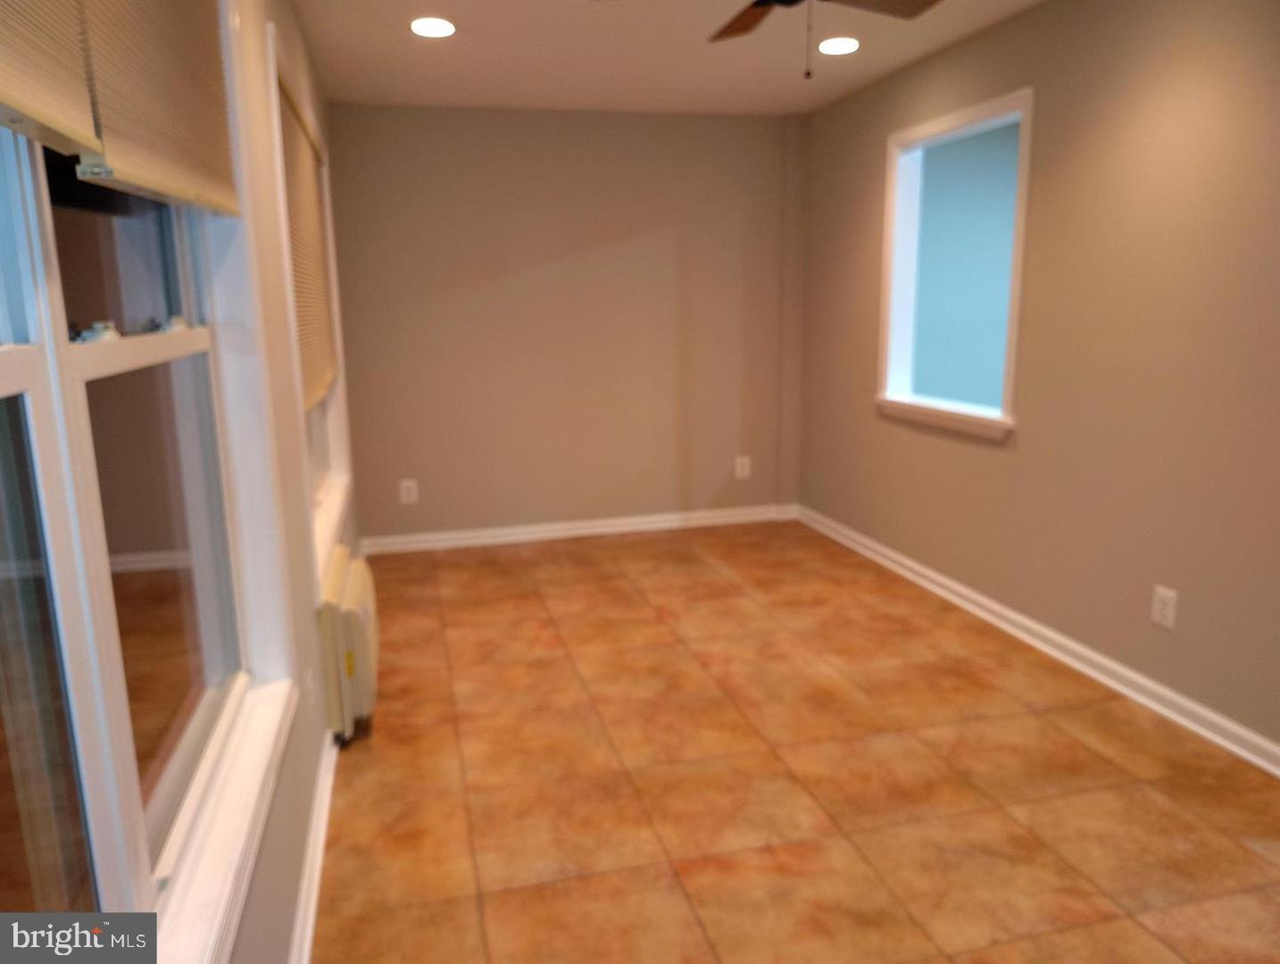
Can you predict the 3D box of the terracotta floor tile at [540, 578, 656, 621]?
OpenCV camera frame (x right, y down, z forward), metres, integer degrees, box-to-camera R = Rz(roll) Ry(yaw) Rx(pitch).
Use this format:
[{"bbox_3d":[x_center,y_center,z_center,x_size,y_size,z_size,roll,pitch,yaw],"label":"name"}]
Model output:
[{"bbox_3d":[-0.220,0.540,4.160,0.455,0.010,0.455,-3,11,-14],"label":"terracotta floor tile"}]

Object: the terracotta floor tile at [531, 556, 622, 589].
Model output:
[{"bbox_3d":[-0.335,0.458,4.595,0.455,0.010,0.455,-3,11,-14],"label":"terracotta floor tile"}]

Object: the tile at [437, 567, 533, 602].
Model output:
[{"bbox_3d":[-0.762,0.490,4.435,0.453,0.012,0.453,-4,11,-14],"label":"tile"}]

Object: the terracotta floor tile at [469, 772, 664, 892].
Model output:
[{"bbox_3d":[-0.203,0.897,2.314,0.453,0.012,0.453,-4,11,-14],"label":"terracotta floor tile"}]

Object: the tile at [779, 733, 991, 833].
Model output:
[{"bbox_3d":[0.682,0.842,2.536,0.453,0.012,0.453,-4,11,-14],"label":"tile"}]

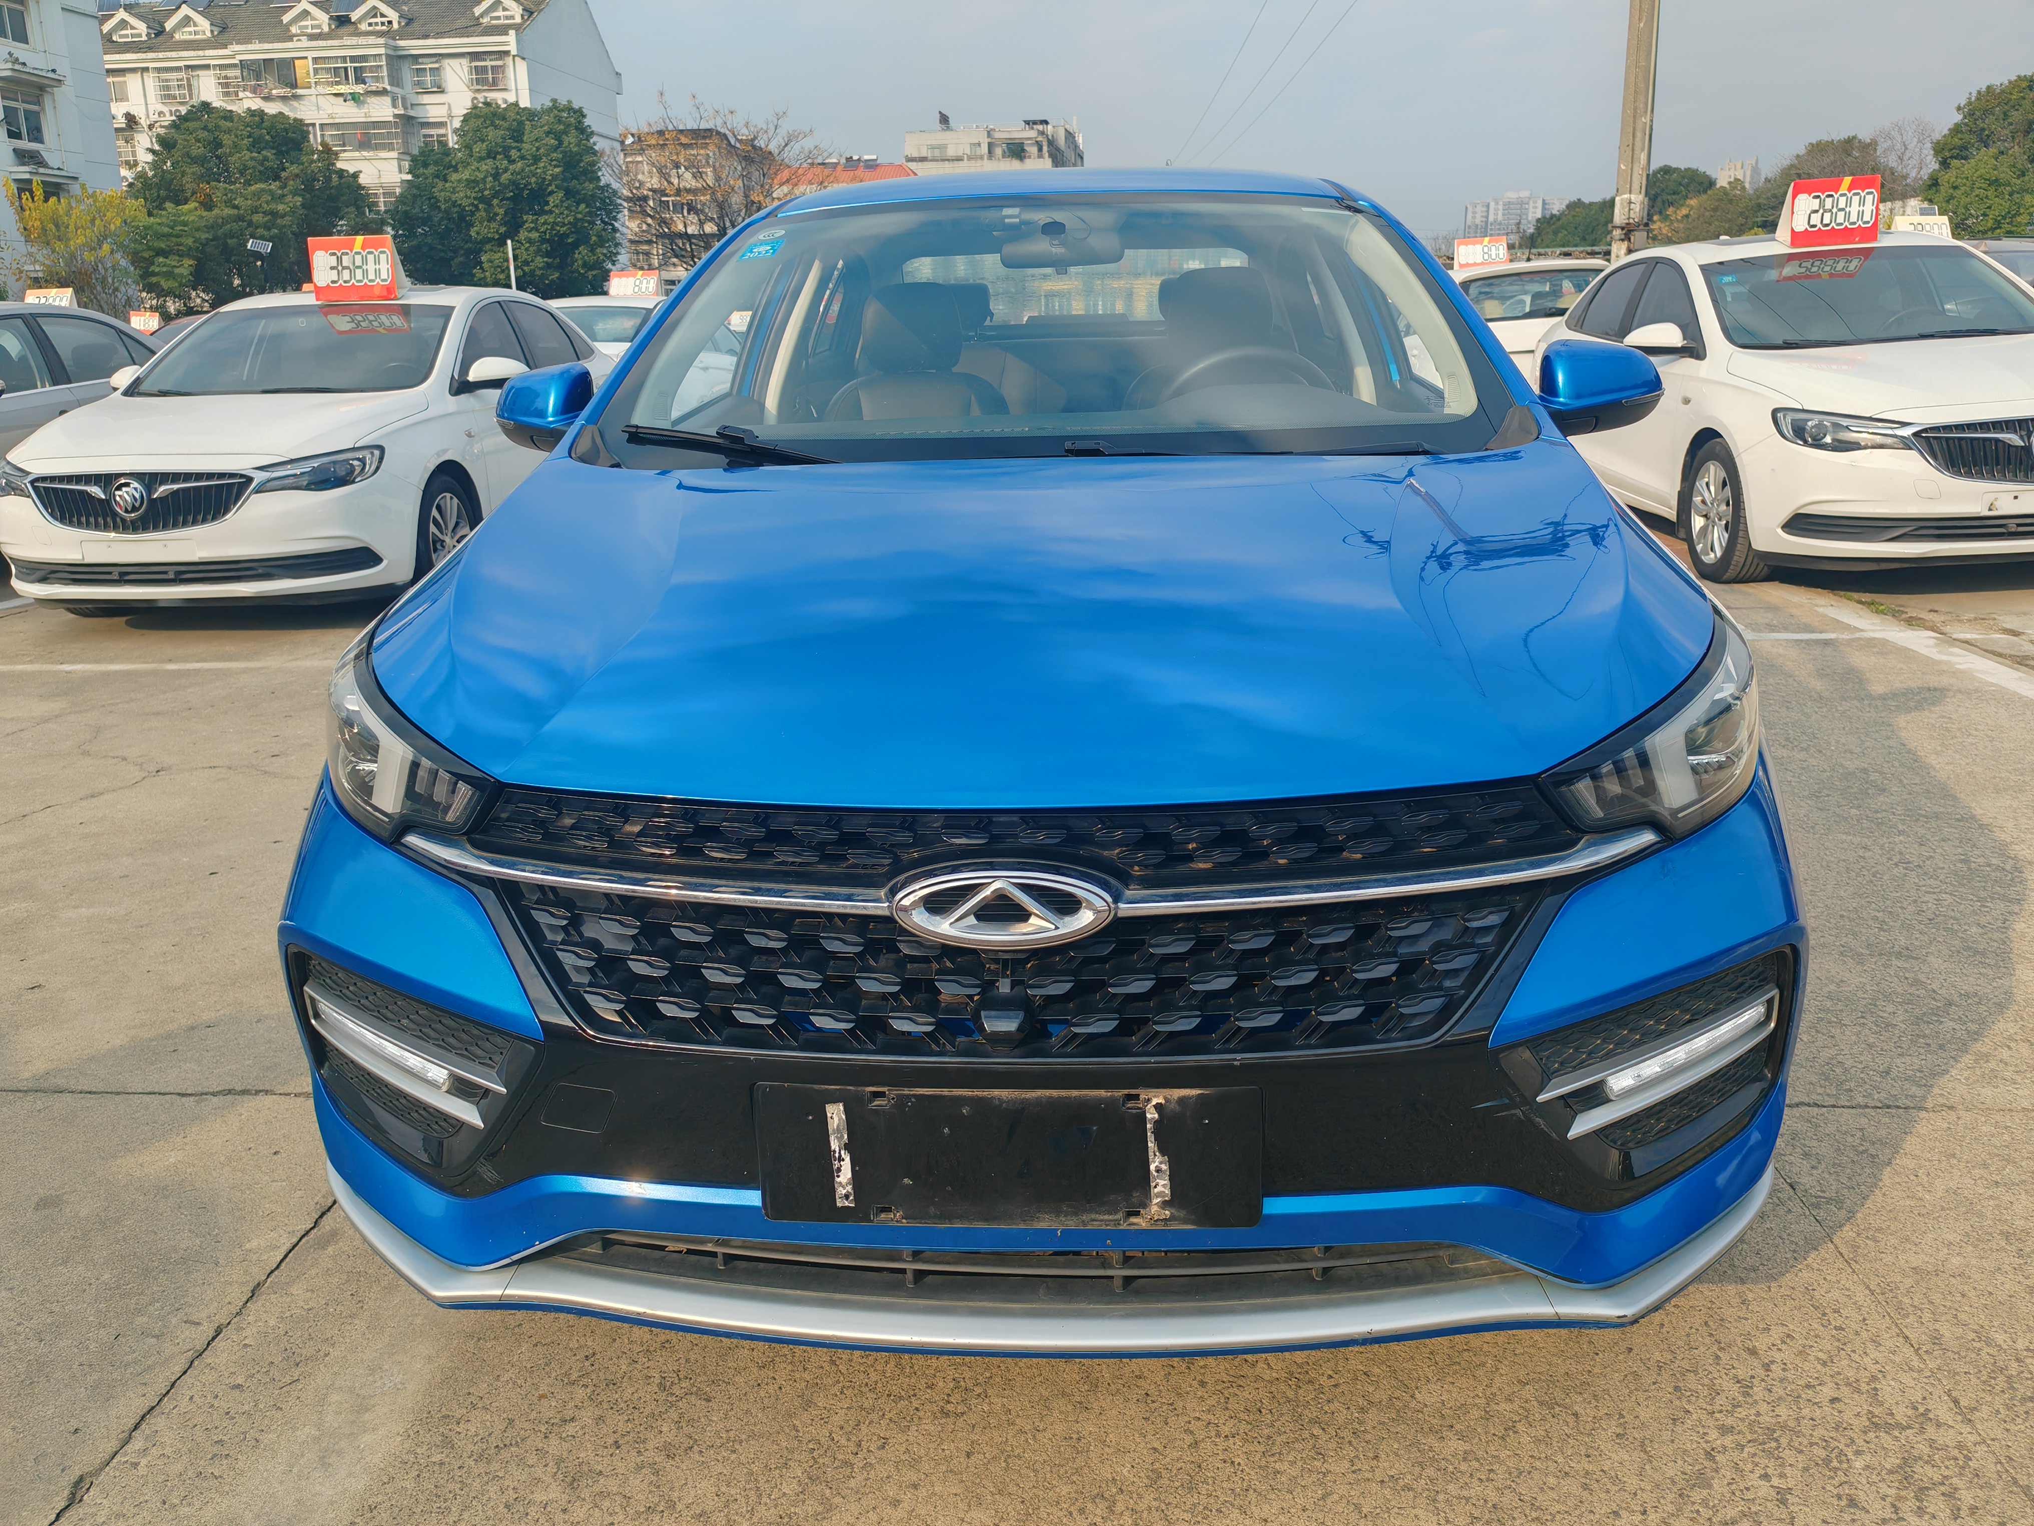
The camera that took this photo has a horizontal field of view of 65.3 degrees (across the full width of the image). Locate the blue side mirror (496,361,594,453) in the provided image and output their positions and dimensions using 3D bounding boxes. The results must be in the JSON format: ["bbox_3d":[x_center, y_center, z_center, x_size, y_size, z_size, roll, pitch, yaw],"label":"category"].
[{"bbox_3d":[-0.823,-0.645,2.866,0.210,0.165,0.160,0,15,3],"label":"blue side mirror"}]

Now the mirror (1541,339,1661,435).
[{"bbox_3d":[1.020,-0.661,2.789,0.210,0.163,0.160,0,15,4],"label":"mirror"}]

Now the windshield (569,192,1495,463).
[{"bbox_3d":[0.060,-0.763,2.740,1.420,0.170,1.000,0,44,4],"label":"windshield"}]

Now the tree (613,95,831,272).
[{"bbox_3d":[-7.218,-13.106,39.917,5.730,6.890,5.460,-1,15,0],"label":"tree"}]

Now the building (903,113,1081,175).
[{"bbox_3d":[-2.740,-60.366,182.913,17.000,22.600,18.000,1,15,10],"label":"building"}]

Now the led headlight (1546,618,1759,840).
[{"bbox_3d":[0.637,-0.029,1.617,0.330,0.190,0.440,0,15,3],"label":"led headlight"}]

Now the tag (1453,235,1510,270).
[{"bbox_3d":[3.818,-4.197,13.076,0.420,0.280,0.200,1,15,8],"label":"tag"}]

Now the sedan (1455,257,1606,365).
[{"bbox_3d":[3.688,-3.105,12.589,1.790,1.520,4.350,0,15,5],"label":"sedan"}]

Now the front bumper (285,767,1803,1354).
[{"bbox_3d":[0.006,0.280,1.648,1.720,0.550,0.520,0,15,3],"label":"front bumper"}]

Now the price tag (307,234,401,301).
[{"bbox_3d":[-3.305,-2.495,8.007,0.420,0.314,0.180,0,15,3],"label":"price tag"}]

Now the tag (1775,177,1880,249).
[{"bbox_3d":[4.078,-2.760,7.975,0.420,0.310,0.210,2,15,10],"label":"tag"}]

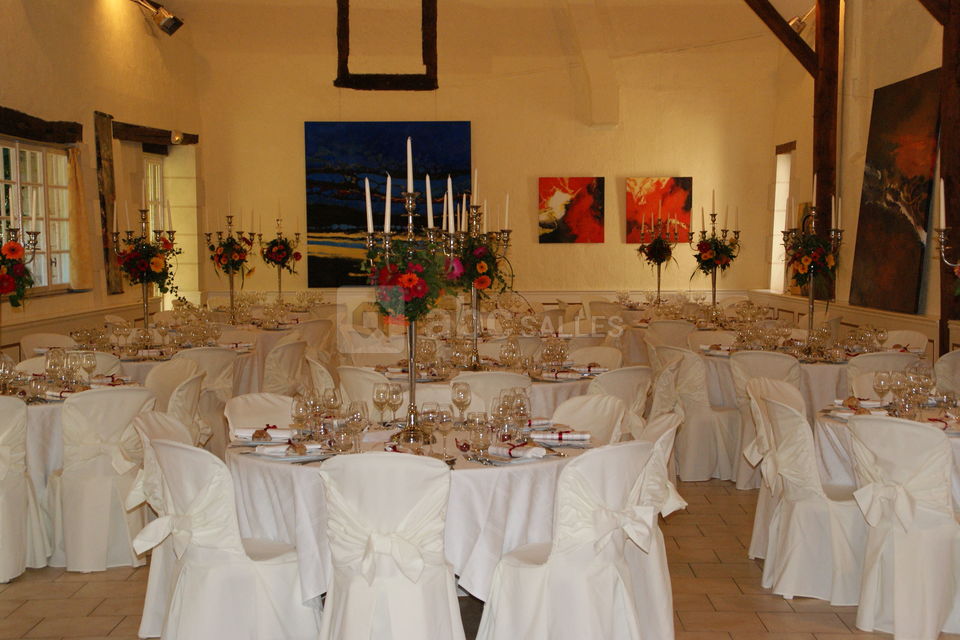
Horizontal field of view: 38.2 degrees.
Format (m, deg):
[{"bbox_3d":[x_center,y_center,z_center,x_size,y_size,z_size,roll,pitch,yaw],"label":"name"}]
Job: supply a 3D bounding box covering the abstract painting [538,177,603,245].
[{"bbox_3d":[1.127,-1.340,16.970,0.800,0.805,0.035,0,3,0],"label":"abstract painting"}]

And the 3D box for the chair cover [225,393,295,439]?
[{"bbox_3d":[-0.865,0.785,6.302,0.480,0.880,0.540,-4,5,-44],"label":"chair cover"}]

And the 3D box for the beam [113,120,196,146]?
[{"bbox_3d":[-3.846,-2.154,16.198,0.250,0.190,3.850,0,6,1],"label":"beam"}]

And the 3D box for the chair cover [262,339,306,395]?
[{"bbox_3d":[-1.452,0.584,9.351,0.530,0.865,0.450,2,4,34],"label":"chair cover"}]

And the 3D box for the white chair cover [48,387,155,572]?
[{"bbox_3d":[-1.928,0.749,6.808,0.460,0.870,0.520,-2,4,-31],"label":"white chair cover"}]

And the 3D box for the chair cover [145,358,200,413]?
[{"bbox_3d":[-1.963,0.663,8.046,0.530,0.865,0.450,-2,4,-34],"label":"chair cover"}]

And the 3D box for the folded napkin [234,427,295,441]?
[{"bbox_3d":[-0.844,0.454,5.458,0.245,0.050,0.055,0,4,-3],"label":"folded napkin"}]

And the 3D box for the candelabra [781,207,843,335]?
[{"bbox_3d":[2.330,-0.272,9.663,0.440,1.000,0.440,0,4,0],"label":"candelabra"}]

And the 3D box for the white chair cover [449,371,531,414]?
[{"bbox_3d":[0.040,0.696,7.716,0.480,0.880,0.540,0,4,-4],"label":"white chair cover"}]

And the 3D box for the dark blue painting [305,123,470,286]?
[{"bbox_3d":[-1.110,-1.404,16.845,2.000,2.020,0.040,0,4,0],"label":"dark blue painting"}]

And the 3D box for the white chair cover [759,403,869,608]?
[{"bbox_3d":[1.572,0.776,6.202,0.550,0.860,0.460,-1,4,-8],"label":"white chair cover"}]

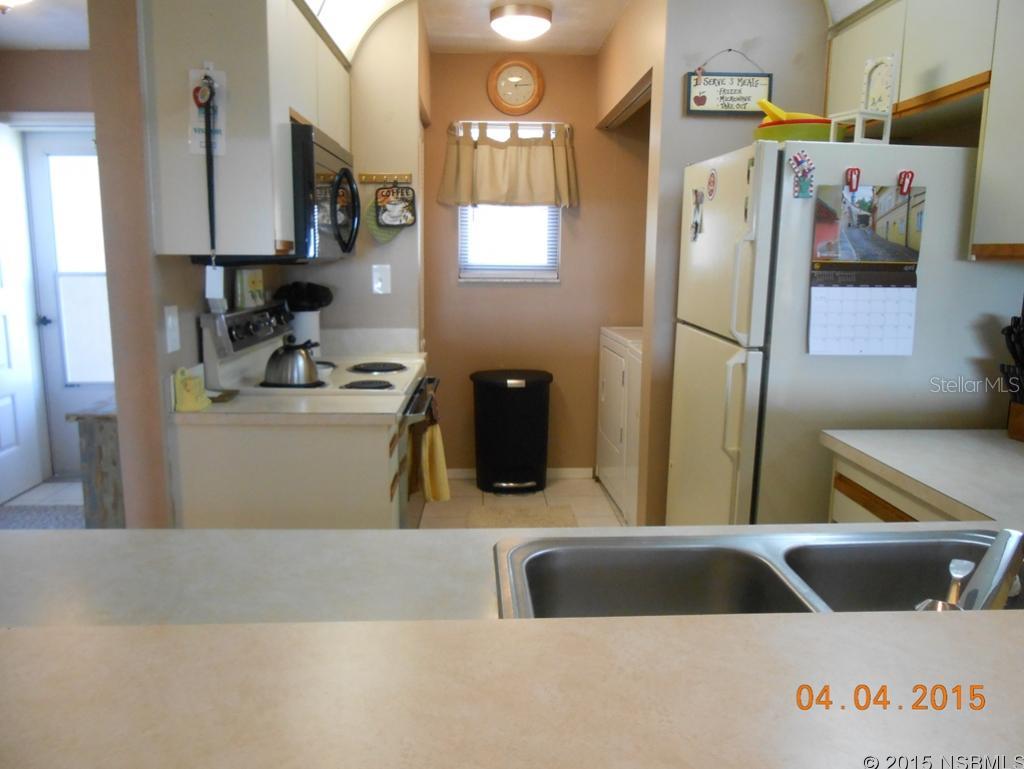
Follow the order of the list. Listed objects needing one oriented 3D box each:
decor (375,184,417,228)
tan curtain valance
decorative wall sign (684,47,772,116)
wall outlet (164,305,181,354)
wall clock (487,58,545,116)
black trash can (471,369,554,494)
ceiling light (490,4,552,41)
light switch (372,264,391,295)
[{"bbox_3d":[-0.474,-0.728,3.143,0.167,0.173,0.020,0,10,-3],"label":"decor"},{"bbox_3d":[-0.017,-1.223,4.300,0.780,0.462,0.100,0,10,-3],"label":"tan curtain valance"},{"bbox_3d":[0.778,-1.084,2.762,0.321,0.227,0.020,0,10,-3],"label":"decorative wall sign"},{"bbox_3d":[-0.905,-0.150,2.067,0.010,0.119,0.078,0,10,-3],"label":"wall outlet"},{"bbox_3d":[0.022,-1.644,4.260,0.322,0.307,0.040,0,10,-3],"label":"wall clock"},{"bbox_3d":[-0.001,0.257,4.442,0.465,0.690,0.320,0,10,-3],"label":"black trash can"},{"bbox_3d":[0.041,-1.655,3.578,0.315,0.120,0.315,0,10,-3],"label":"ceiling light"},{"bbox_3d":[-0.567,-0.460,3.353,0.077,0.124,0.020,0,10,-3],"label":"light switch"}]

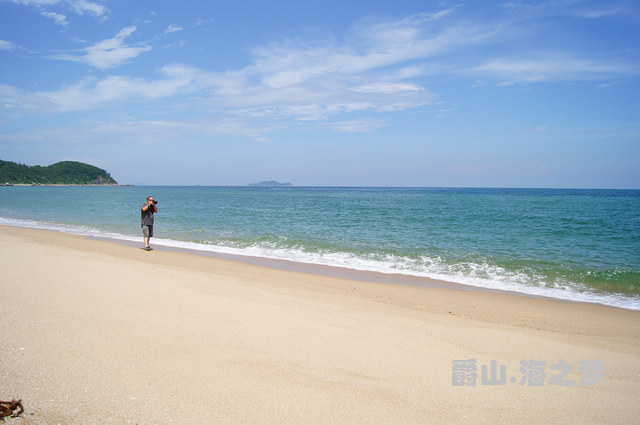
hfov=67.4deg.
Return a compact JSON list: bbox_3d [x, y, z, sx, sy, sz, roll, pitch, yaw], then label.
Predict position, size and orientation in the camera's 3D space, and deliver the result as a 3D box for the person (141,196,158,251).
[{"bbox_3d":[-5.370,0.353,15.100,0.450,1.710,0.520,2,4,31],"label":"person"}]

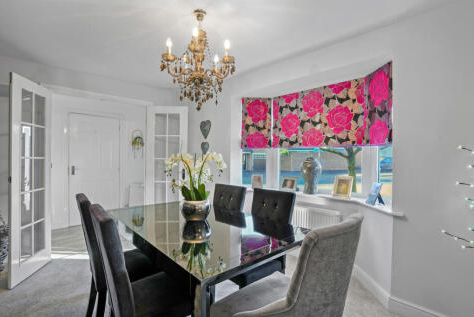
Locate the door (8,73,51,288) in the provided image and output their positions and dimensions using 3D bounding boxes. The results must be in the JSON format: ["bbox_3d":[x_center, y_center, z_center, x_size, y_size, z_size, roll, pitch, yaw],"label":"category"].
[{"bbox_3d":[-2.155,0.215,2.365,0.045,1.990,0.585,0,0,-9],"label":"door"}]

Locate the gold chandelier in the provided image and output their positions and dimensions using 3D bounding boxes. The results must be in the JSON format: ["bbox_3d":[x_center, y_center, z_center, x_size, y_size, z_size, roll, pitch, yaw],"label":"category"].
[{"bbox_3d":[-0.285,-0.752,1.720,0.560,0.775,0.550,0,0,0],"label":"gold chandelier"}]

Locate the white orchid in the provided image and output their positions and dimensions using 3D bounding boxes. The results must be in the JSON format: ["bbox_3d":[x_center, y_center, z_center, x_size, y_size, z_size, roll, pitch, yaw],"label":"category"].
[{"bbox_3d":[-0.320,0.130,1.735,0.480,0.385,0.330,0,0,0],"label":"white orchid"}]

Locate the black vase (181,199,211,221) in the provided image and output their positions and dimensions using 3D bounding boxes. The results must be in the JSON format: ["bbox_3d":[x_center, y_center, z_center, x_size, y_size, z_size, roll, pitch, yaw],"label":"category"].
[{"bbox_3d":[-0.316,0.397,1.745,0.225,0.140,0.225,0,0,0],"label":"black vase"}]

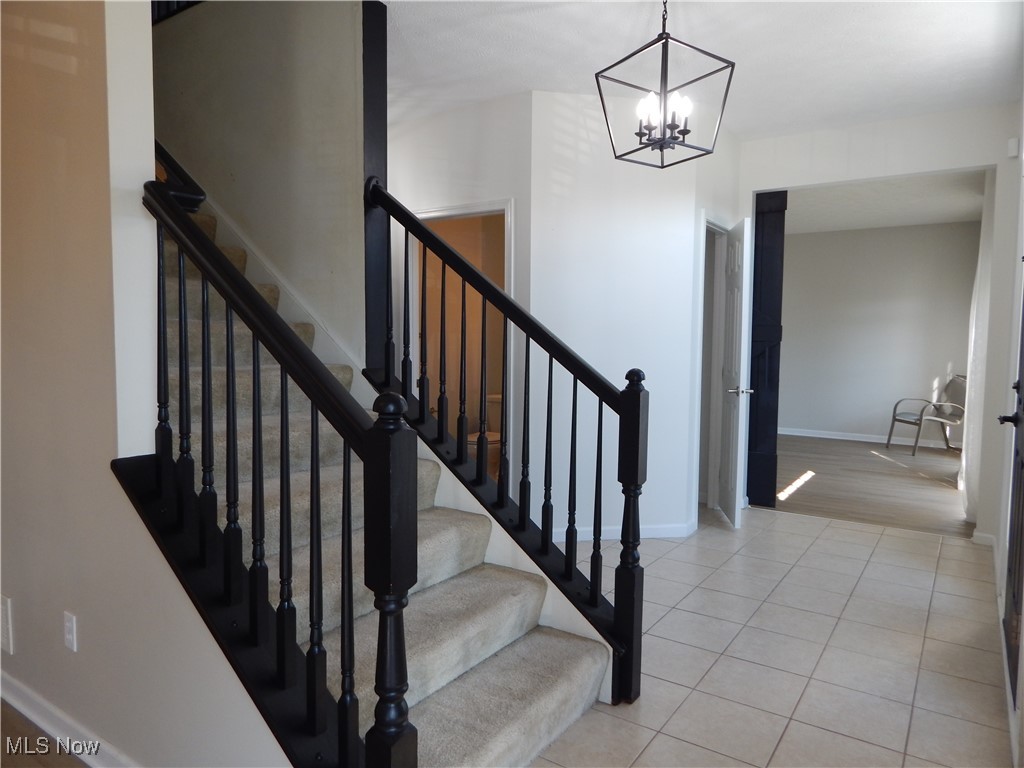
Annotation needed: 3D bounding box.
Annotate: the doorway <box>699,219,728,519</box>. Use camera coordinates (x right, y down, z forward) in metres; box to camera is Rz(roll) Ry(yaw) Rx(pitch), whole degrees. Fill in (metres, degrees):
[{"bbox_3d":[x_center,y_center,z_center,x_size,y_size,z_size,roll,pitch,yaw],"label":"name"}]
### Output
[{"bbox_3d":[1.391,-0.068,4.558,0.120,2.040,0.670,3,4,35],"label":"doorway"}]

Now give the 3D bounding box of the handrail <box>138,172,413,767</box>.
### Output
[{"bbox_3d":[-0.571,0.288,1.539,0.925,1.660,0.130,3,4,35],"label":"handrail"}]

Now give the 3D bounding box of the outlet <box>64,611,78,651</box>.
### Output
[{"bbox_3d":[-1.292,0.724,1.902,0.073,0.113,0.010,3,4,35],"label":"outlet"}]

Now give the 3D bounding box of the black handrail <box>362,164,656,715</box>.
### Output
[{"bbox_3d":[-0.092,0.086,2.551,1.310,1.950,0.110,3,4,35],"label":"black handrail"}]

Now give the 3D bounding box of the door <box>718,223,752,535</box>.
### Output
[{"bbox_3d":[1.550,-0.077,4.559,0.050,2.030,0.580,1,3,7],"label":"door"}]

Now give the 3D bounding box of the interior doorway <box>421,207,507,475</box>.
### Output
[{"bbox_3d":[-0.310,-0.062,4.312,0.740,2.040,0.120,3,4,35],"label":"interior doorway"}]

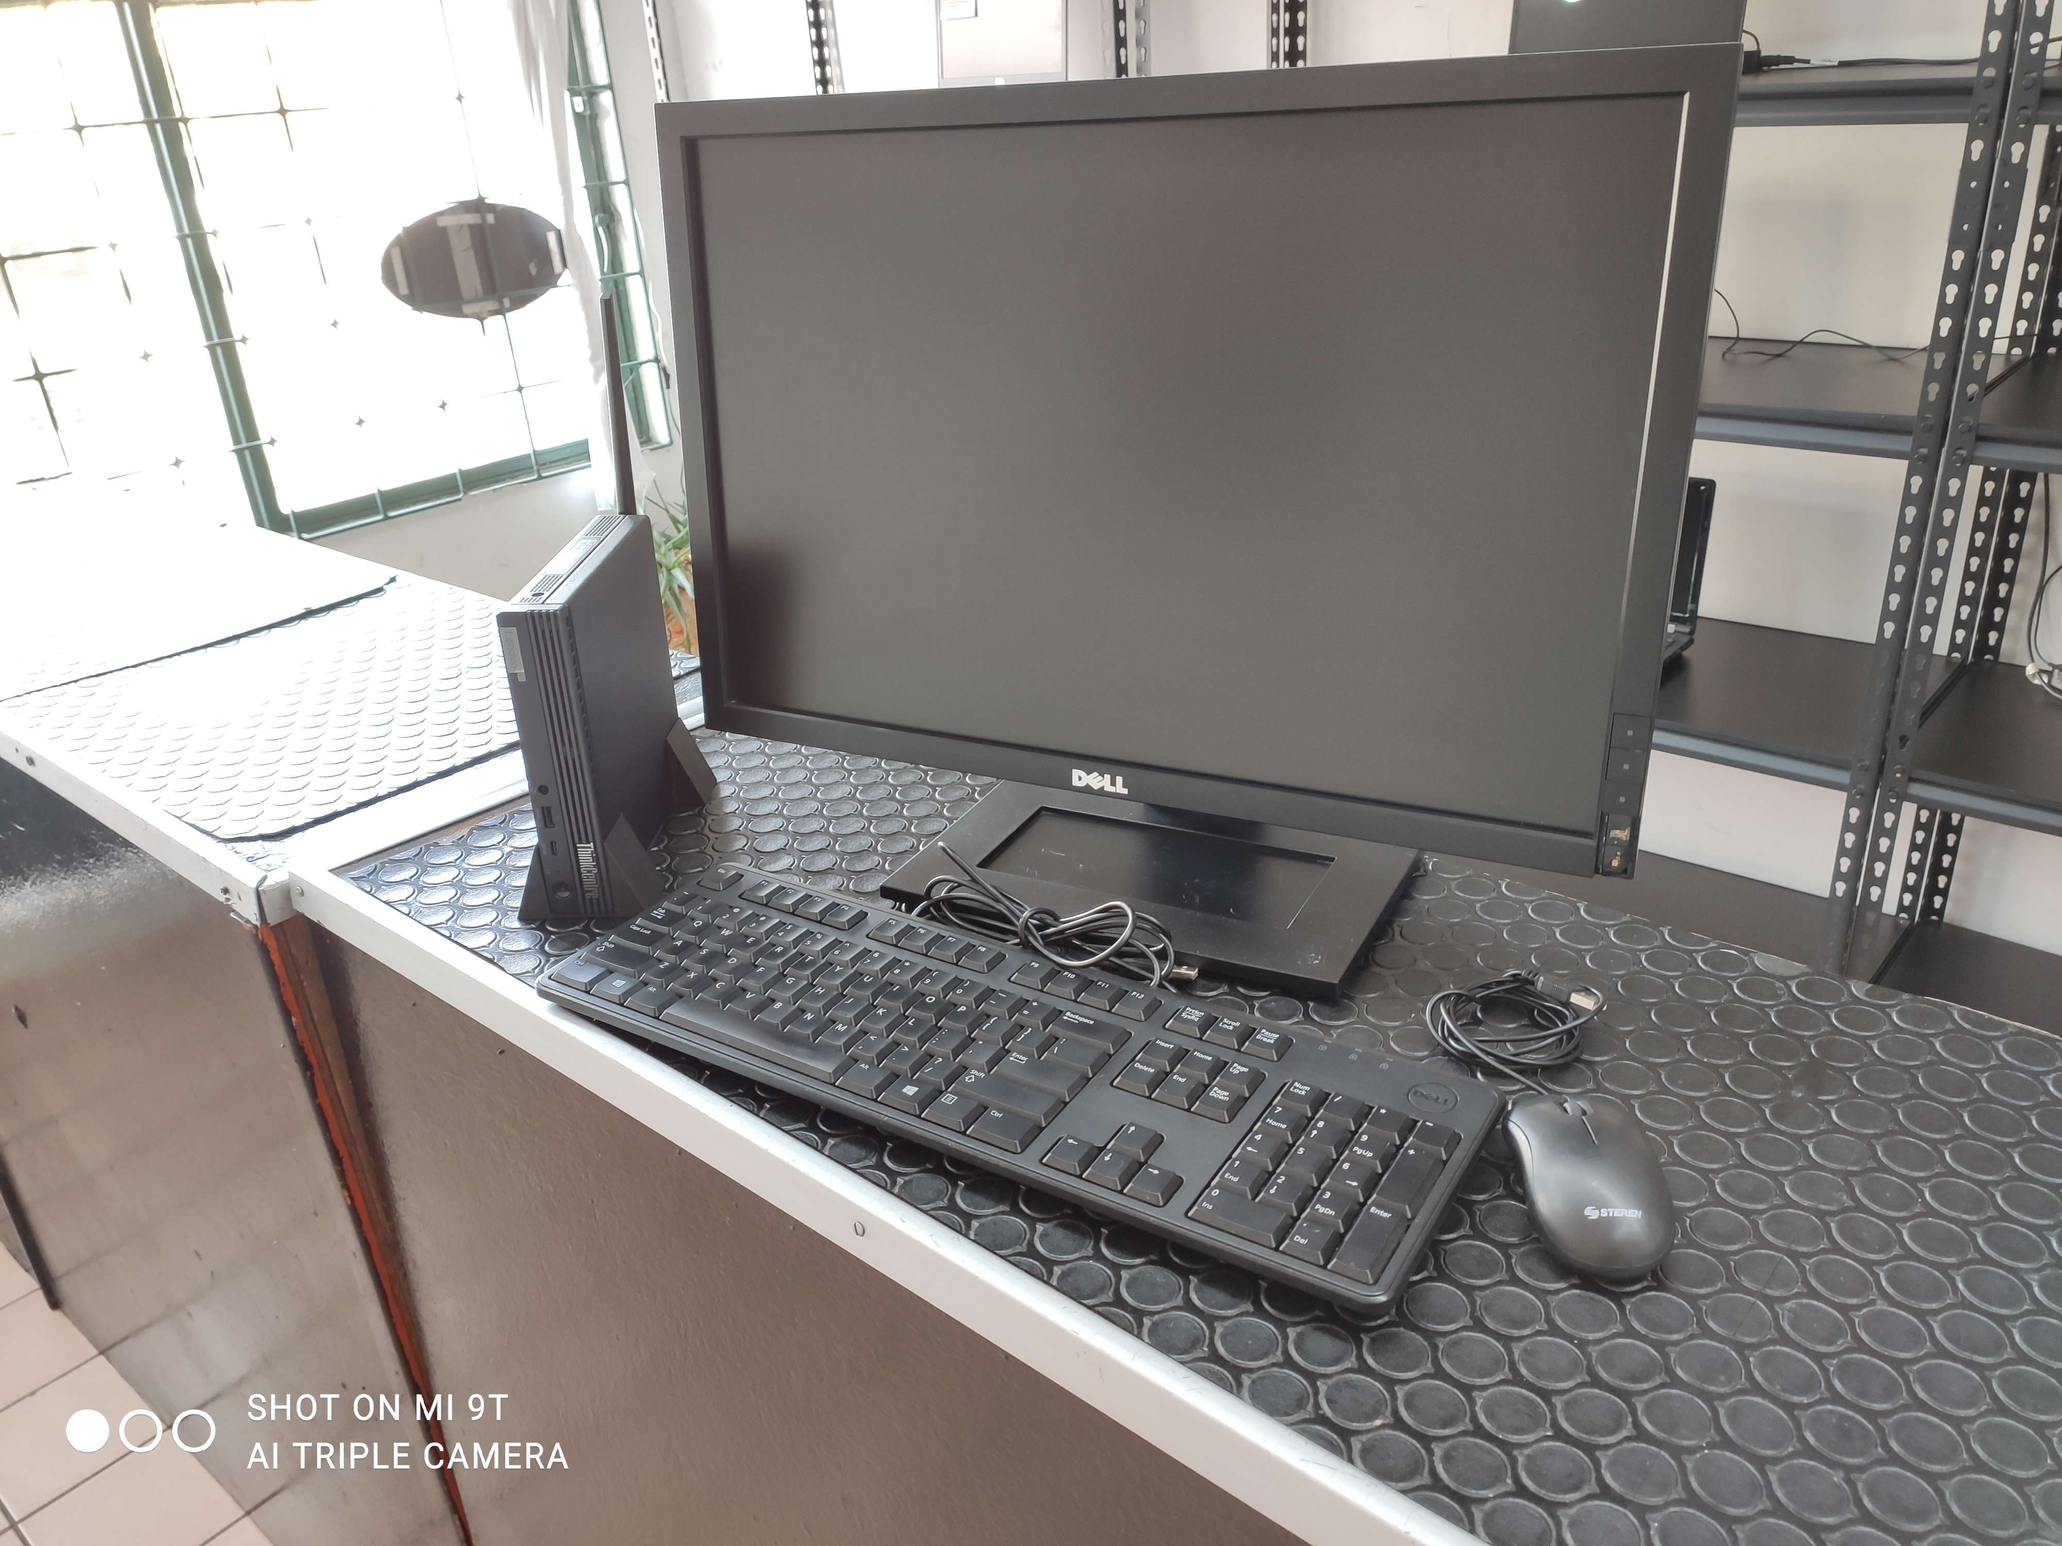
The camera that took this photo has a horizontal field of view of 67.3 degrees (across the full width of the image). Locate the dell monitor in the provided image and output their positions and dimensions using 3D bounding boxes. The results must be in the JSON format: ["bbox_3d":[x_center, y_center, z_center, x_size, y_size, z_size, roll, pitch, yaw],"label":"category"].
[{"bbox_3d":[0.060,-0.128,0.790,0.509,0.415,0.168,9,27,26],"label":"dell monitor"}]

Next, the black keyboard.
[{"bbox_3d":[-0.025,0.123,0.718,0.449,0.027,0.148,12,29,31],"label":"black keyboard"}]

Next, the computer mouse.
[{"bbox_3d":[0.221,0.151,0.610,0.058,0.036,0.102,-1,24,5],"label":"computer mouse"}]

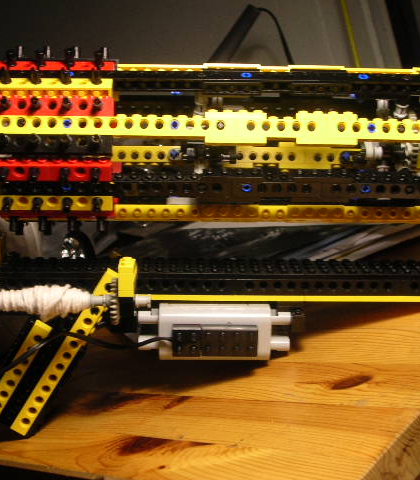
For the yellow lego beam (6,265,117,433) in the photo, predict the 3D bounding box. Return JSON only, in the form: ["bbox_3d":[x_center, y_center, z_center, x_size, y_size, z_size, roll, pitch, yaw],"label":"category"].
[{"bbox_3d":[-0.083,0.066,0.550,0.112,0.010,0.008,-58,9,10],"label":"yellow lego beam"}]

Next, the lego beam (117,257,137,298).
[{"bbox_3d":[-0.043,0.019,0.495,0.008,0.017,0.017,1,13,-2],"label":"lego beam"}]

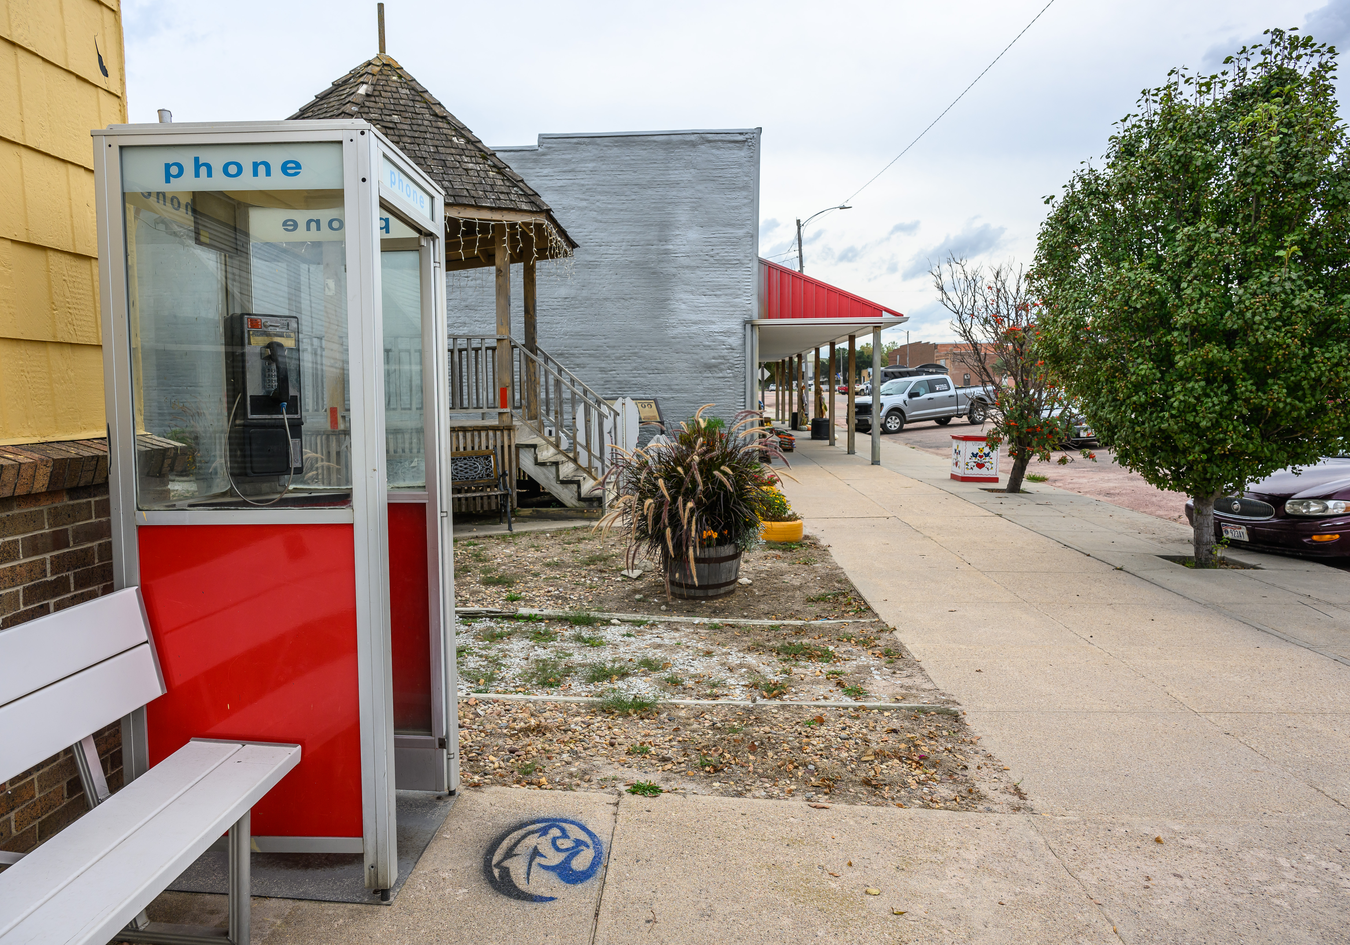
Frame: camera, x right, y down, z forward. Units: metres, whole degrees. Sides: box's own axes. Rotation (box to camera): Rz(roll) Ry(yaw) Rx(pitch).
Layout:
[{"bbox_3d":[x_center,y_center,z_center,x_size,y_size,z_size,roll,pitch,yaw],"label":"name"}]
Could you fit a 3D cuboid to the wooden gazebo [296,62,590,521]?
[{"bbox_3d":[-3.481,-2.337,11.557,4.342,5.422,4.913,0,5,1],"label":"wooden gazebo"}]

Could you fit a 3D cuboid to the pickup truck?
[{"bbox_3d":[9.070,-2.585,34.750,6.050,1.950,2.100,-7,7,-26],"label":"pickup truck"}]

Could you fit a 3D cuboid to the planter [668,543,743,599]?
[{"bbox_3d":[0.210,0.698,6.963,0.600,0.380,0.600,0,5,0],"label":"planter"}]

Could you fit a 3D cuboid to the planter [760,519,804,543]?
[{"bbox_3d":[0.992,0.564,9.560,0.600,0.200,0.600,0,5,0],"label":"planter"}]

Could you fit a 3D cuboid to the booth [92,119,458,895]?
[{"bbox_3d":[-1.222,0.105,3.092,0.785,2.256,0.771,0,4,1],"label":"booth"}]

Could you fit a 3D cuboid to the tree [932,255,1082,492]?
[{"bbox_3d":[4.895,-1.431,13.715,2.200,3.394,2.100,0,5,0],"label":"tree"}]

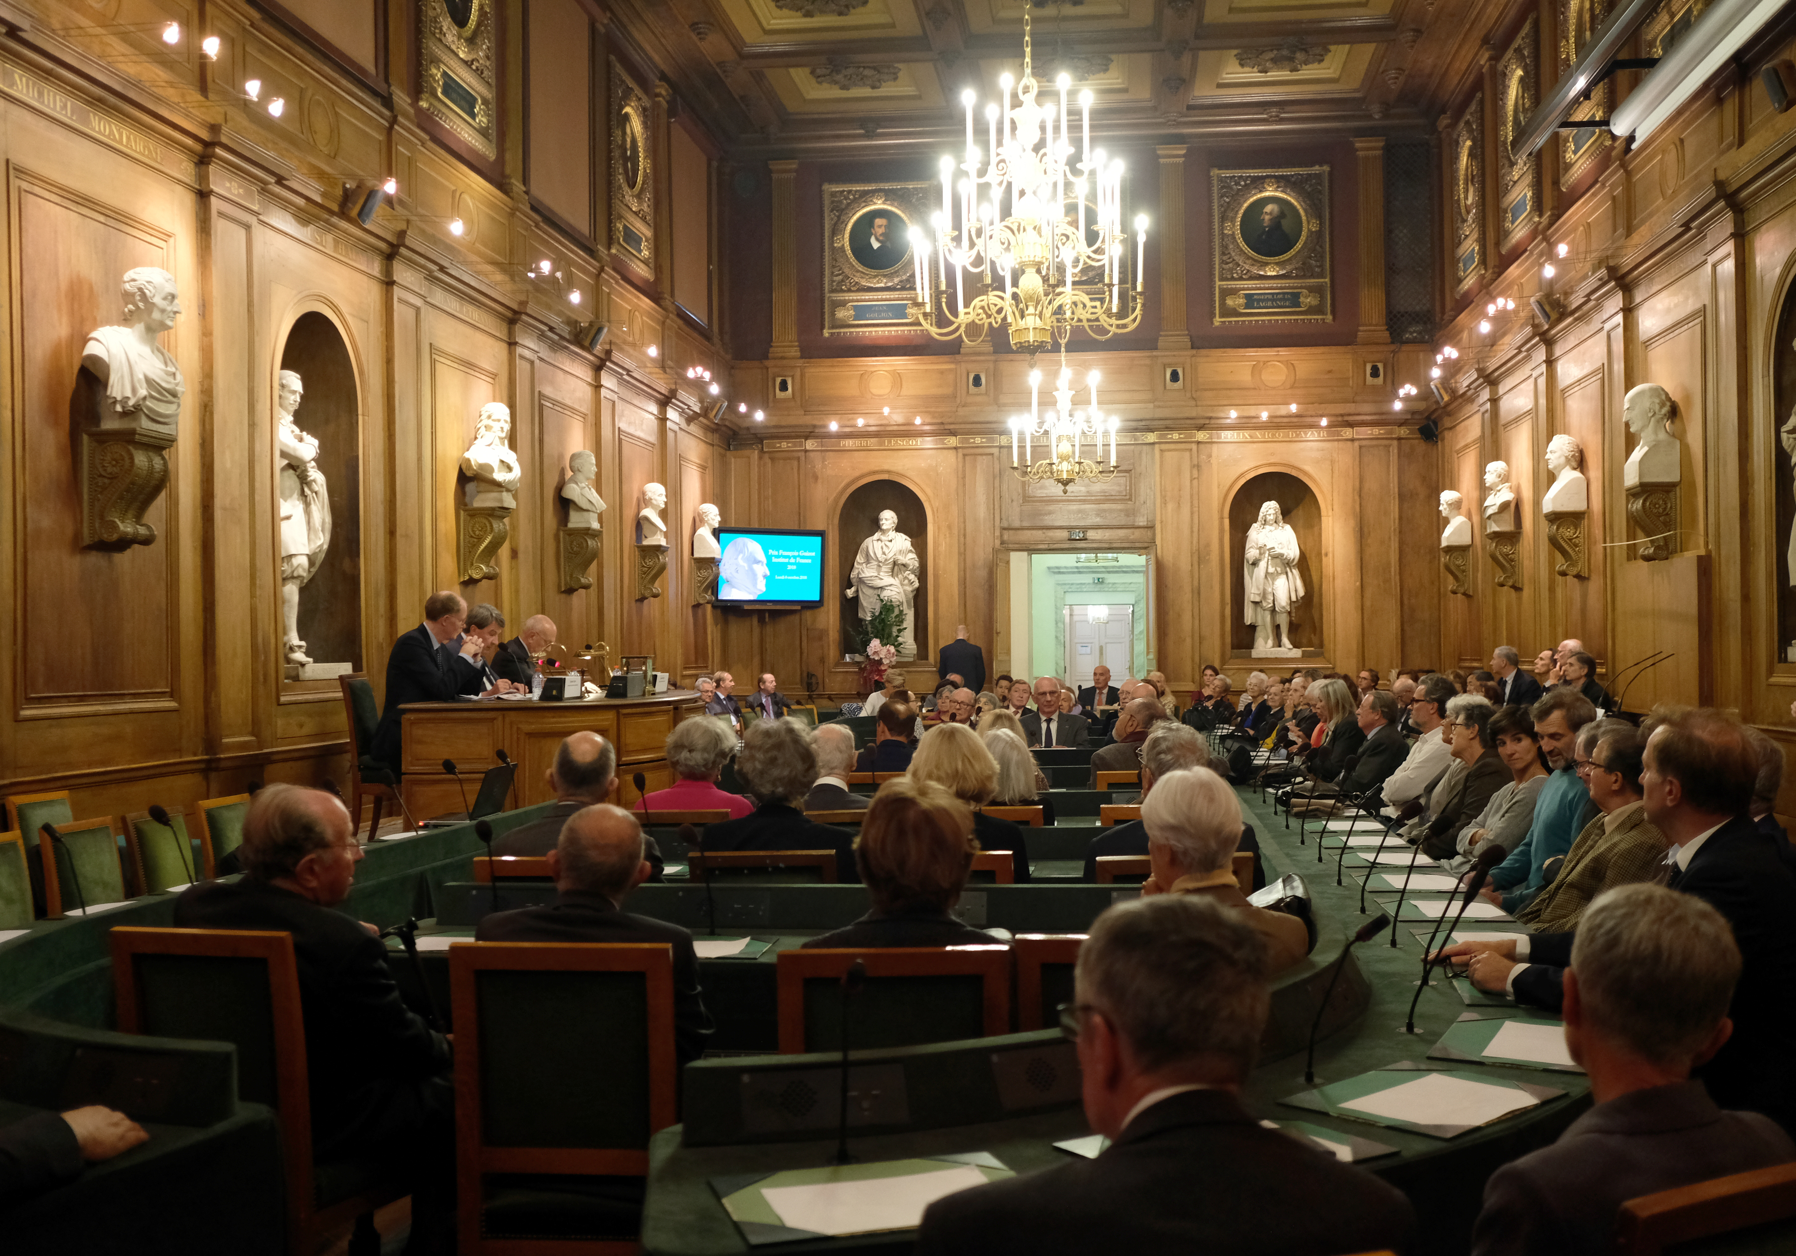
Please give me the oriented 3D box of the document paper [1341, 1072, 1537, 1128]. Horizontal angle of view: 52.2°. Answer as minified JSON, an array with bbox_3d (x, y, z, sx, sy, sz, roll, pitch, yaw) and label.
[{"bbox_3d":[0.842,0.722,2.800,0.296,0.004,0.212,0,-1,-45],"label":"document paper"}]

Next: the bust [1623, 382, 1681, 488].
[{"bbox_3d":[4.999,-1.287,12.229,0.290,0.689,0.360,-1,-1,7],"label":"bust"}]

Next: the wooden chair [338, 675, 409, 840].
[{"bbox_3d":[-2.662,0.710,9.871,0.540,0.910,0.440,-1,-1,2],"label":"wooden chair"}]

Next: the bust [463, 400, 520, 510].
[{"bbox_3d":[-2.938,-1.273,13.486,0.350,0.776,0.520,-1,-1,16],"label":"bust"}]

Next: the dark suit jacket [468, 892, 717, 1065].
[{"bbox_3d":[-0.614,0.852,3.717,0.480,0.640,0.380,-1,-1,-2],"label":"dark suit jacket"}]

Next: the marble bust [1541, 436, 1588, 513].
[{"bbox_3d":[5.340,-1.231,14.652,0.310,0.650,0.320,-1,-1,6],"label":"marble bust"}]

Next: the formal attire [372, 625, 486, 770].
[{"bbox_3d":[-2.585,0.382,10.100,0.540,0.780,0.500,-1,-1,6],"label":"formal attire"}]

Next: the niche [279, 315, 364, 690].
[{"bbox_3d":[-3.541,-0.765,10.573,0.480,2.140,1.110,-1,-1,7],"label":"niche"}]

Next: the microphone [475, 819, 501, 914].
[{"bbox_3d":[-1.012,0.618,4.543,0.060,0.300,0.170,-1,-1,2],"label":"microphone"}]

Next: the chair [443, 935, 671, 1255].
[{"bbox_3d":[-0.634,1.087,3.840,0.450,0.924,0.520,-1,-1,5],"label":"chair"}]

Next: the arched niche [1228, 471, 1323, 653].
[{"bbox_3d":[4.491,-0.772,21.892,1.080,2.160,0.550,-1,-1,7],"label":"arched niche"}]

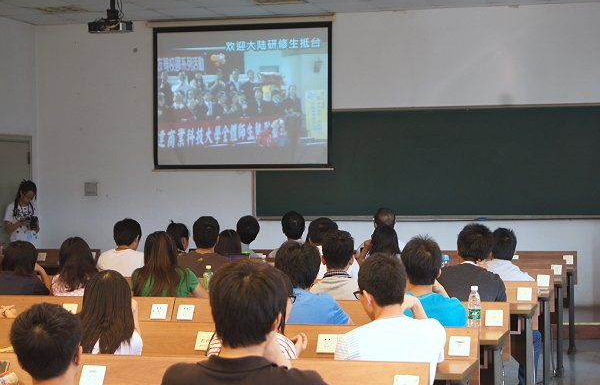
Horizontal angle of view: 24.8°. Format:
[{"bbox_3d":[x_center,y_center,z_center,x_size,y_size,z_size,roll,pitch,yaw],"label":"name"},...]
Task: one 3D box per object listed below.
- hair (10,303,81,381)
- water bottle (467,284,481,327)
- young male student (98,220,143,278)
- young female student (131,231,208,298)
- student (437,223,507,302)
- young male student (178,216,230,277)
[{"bbox_3d":[-0.763,0.450,4.100,0.205,0.235,0.235,0,0,15],"label":"hair"},{"bbox_3d":[0.861,0.576,6.767,0.065,0.225,0.065,0,0,15],"label":"water bottle"},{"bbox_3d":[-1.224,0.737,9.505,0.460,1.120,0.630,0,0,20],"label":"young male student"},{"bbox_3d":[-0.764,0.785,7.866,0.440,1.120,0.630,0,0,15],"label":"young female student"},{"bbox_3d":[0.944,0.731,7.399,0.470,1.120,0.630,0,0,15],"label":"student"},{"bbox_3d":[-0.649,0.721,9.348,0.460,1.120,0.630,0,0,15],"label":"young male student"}]

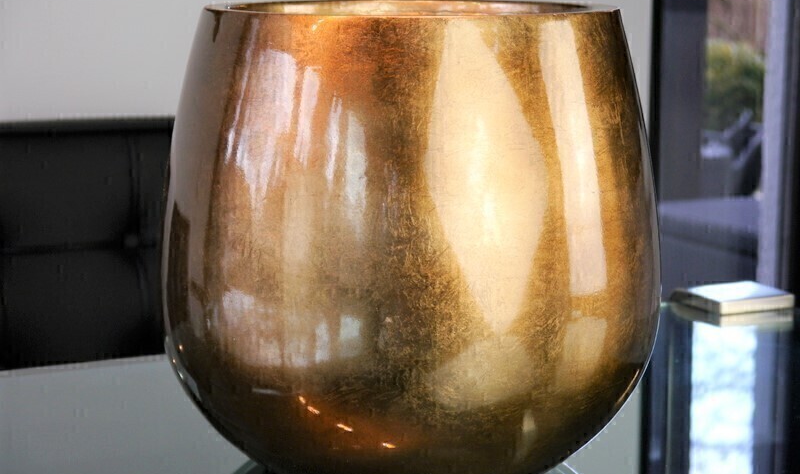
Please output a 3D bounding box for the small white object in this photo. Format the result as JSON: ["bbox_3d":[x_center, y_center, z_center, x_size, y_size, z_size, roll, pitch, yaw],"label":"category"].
[{"bbox_3d":[0.308,0.056,1.785,0.082,0.013,0.074,-4,10,-25],"label":"small white object"}]

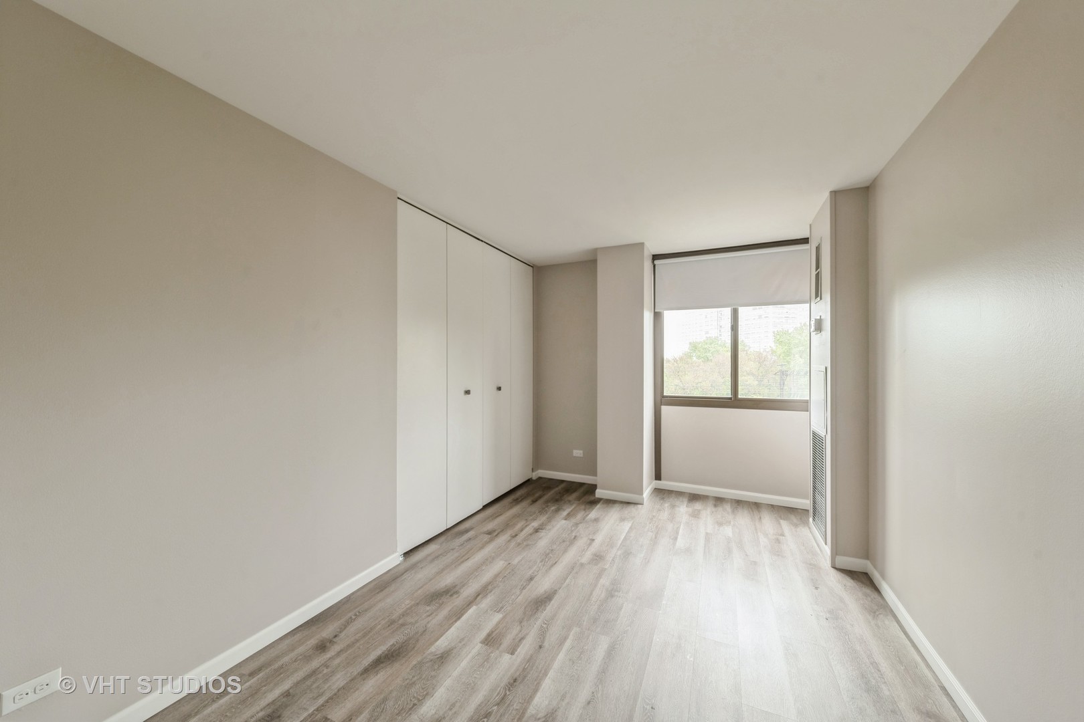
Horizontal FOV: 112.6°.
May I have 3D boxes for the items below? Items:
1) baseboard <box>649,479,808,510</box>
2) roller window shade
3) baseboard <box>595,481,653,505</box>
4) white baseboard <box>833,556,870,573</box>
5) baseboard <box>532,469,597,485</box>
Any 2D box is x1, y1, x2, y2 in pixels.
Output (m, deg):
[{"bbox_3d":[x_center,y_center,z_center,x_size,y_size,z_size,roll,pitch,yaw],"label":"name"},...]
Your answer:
[{"bbox_3d":[1.858,1.315,3.546,1.438,0.083,0.016,0,0,24],"label":"baseboard"},{"bbox_3d":[1.833,-0.785,3.498,1.424,0.531,0.060,0,0,24],"label":"roller window shade"},{"bbox_3d":[0.869,1.314,3.727,0.483,0.083,0.541,0,0,24],"label":"baseboard"},{"bbox_3d":[1.999,1.309,2.335,0.171,0.083,0.016,0,0,24],"label":"white baseboard"},{"bbox_3d":[0.288,1.314,3.995,0.801,0.083,0.155,0,0,24],"label":"baseboard"}]

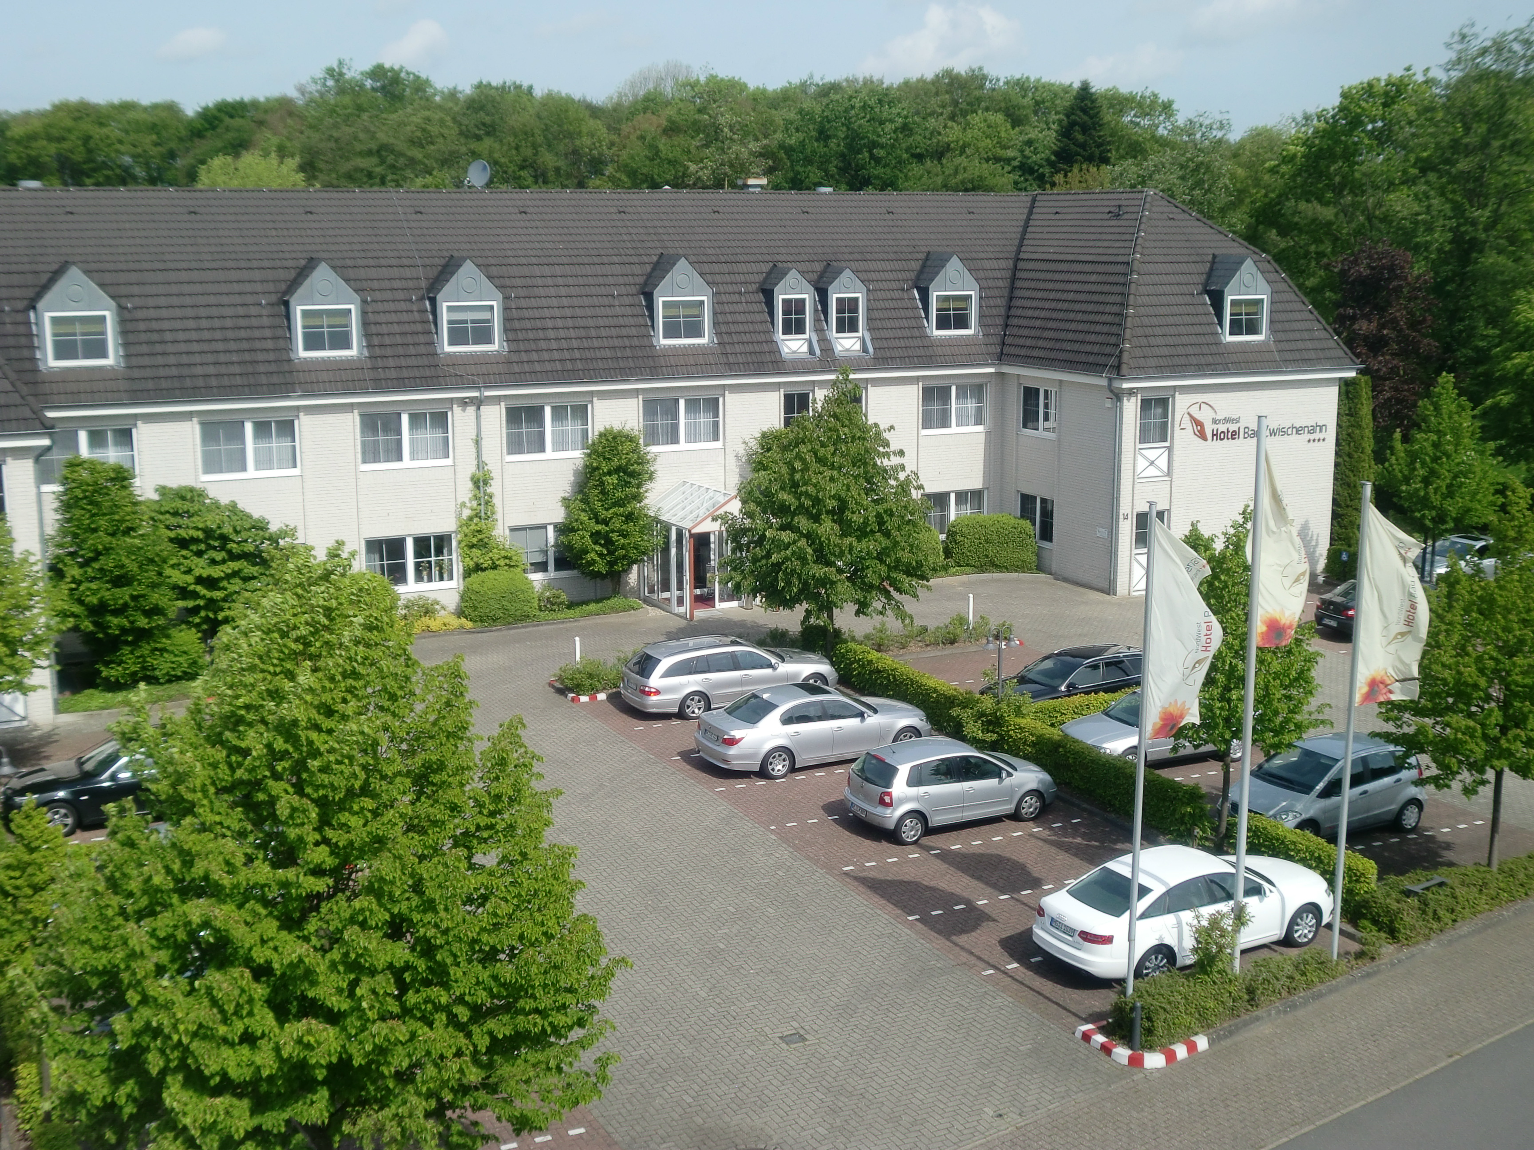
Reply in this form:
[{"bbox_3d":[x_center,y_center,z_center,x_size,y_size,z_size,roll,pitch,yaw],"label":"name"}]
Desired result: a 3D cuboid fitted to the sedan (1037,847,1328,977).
[{"bbox_3d":[6.192,4.774,25.328,4.920,1.460,1.860,-6,13,-27],"label":"sedan"}]

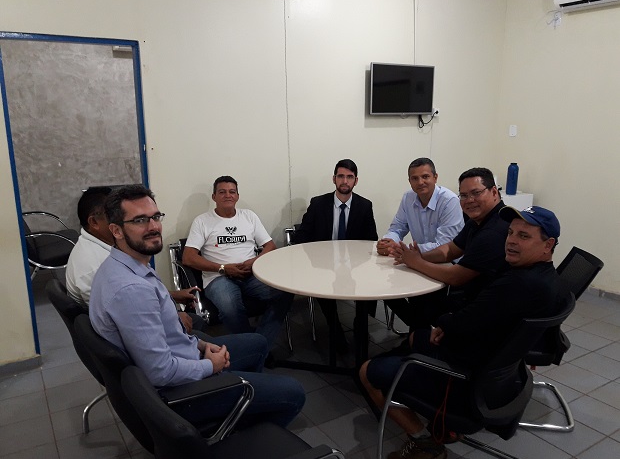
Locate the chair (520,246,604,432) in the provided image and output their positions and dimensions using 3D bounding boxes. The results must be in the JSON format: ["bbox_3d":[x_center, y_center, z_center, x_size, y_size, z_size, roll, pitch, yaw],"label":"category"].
[{"bbox_3d":[1.215,0.571,2.790,0.620,0.910,0.570,2,12,10],"label":"chair"}]

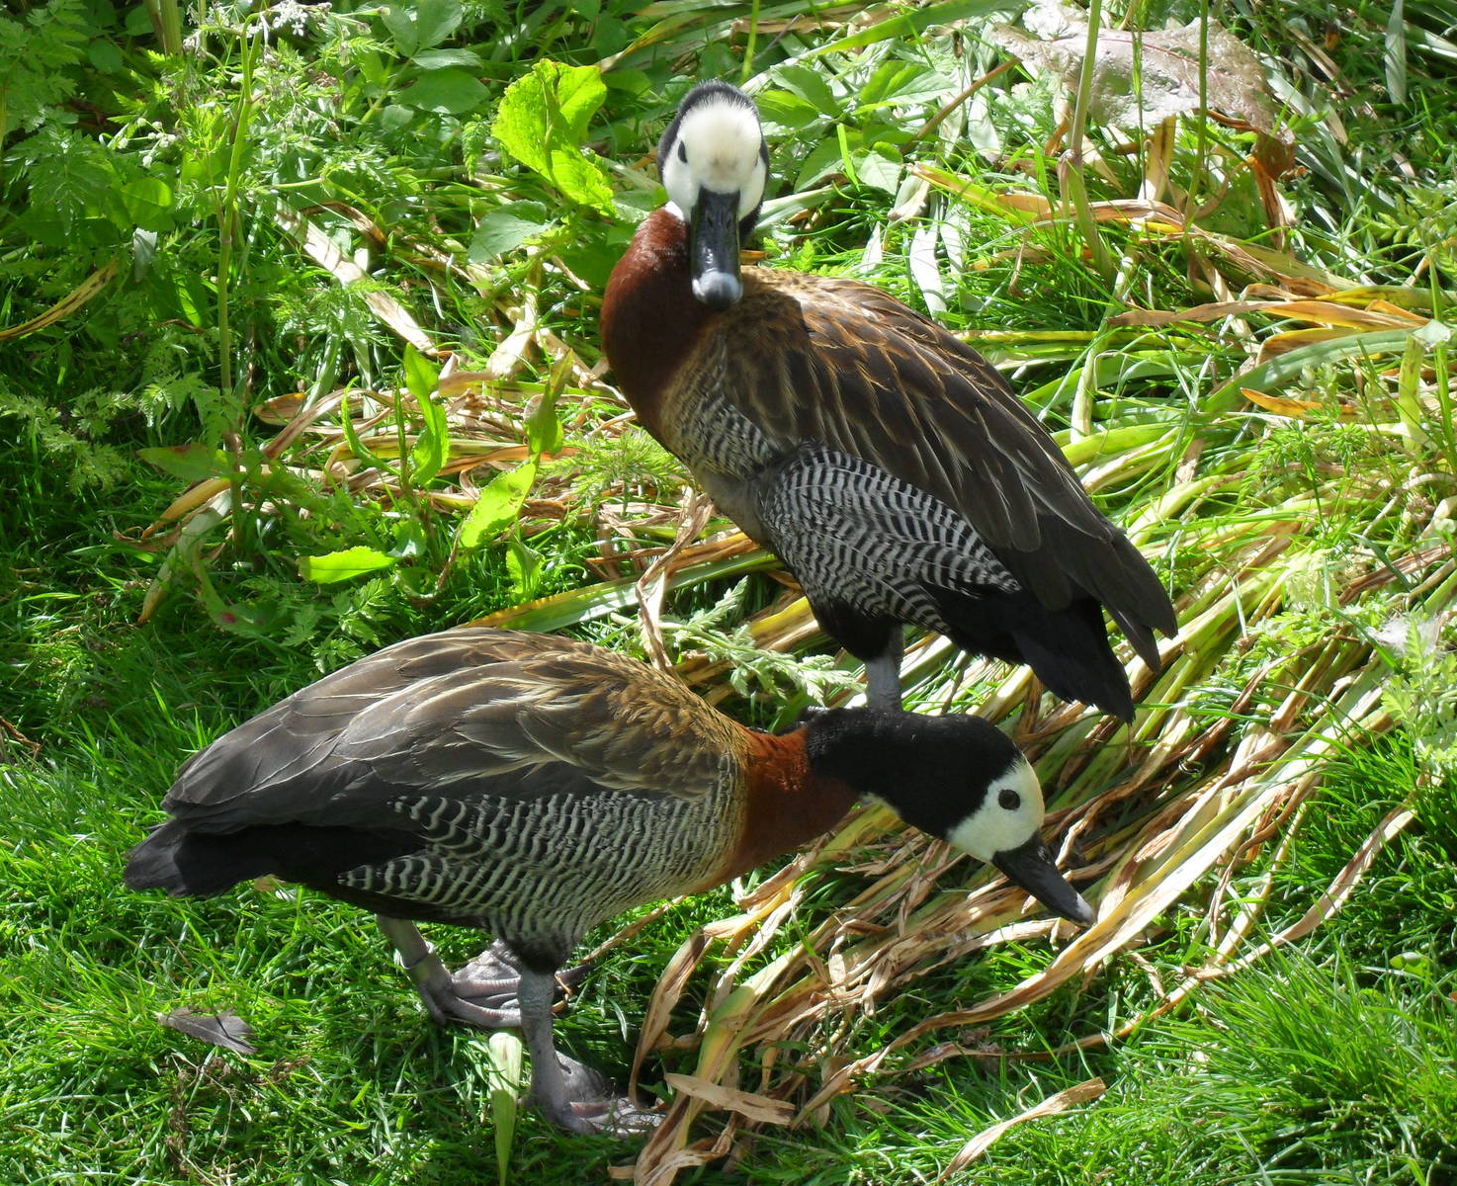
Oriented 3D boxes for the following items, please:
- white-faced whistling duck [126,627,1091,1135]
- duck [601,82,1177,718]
[{"bbox_3d":[-0.047,0.105,1.984,0.408,0.222,0.140,-6,35,-8],"label":"white-faced whistling duck"},{"bbox_3d":[0.072,-0.063,2.125,0.265,0.335,0.145,12,37,16],"label":"duck"}]

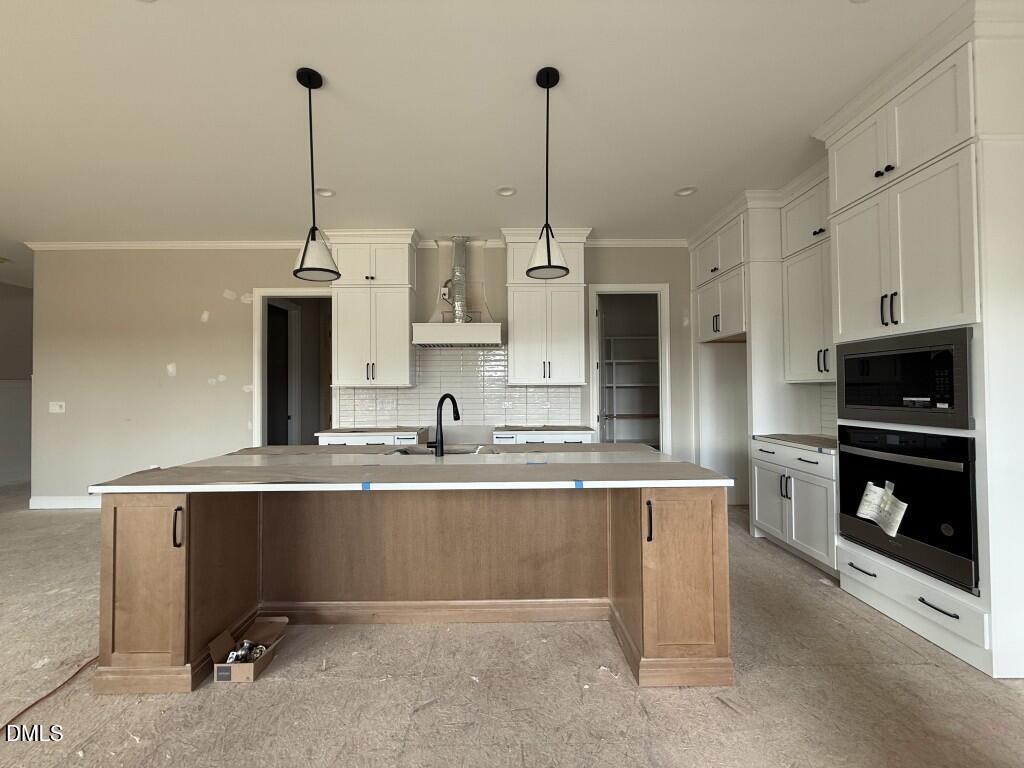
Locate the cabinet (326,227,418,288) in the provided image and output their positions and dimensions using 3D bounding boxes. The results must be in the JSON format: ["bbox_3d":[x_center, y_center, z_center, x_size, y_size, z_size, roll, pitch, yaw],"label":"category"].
[{"bbox_3d":[-1.517,-1.350,4.628,0.987,0.611,0.401,0,-1,-1],"label":"cabinet"}]

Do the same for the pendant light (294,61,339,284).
[{"bbox_3d":[-1.083,-1.149,2.301,0.235,1.111,0.235,0,-1,-1],"label":"pendant light"}]

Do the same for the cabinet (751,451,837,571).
[{"bbox_3d":[2.430,0.902,3.169,0.638,0.864,0.913,0,-1,-1],"label":"cabinet"}]

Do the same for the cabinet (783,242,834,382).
[{"bbox_3d":[2.608,-0.571,3.255,0.331,1.113,0.952,0,-1,-1],"label":"cabinet"}]

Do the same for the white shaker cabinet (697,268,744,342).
[{"bbox_3d":[2.436,-0.776,4.239,0.641,0.621,0.942,0,-1,-1],"label":"white shaker cabinet"}]

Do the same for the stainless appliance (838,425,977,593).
[{"bbox_3d":[2.417,0.620,2.316,0.611,0.732,0.767,0,-1,-1],"label":"stainless appliance"}]

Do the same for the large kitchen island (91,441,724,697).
[{"bbox_3d":[-0.426,0.892,2.393,2.798,0.907,1.203,0,-1,-1],"label":"large kitchen island"}]

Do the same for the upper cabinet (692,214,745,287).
[{"bbox_3d":[2.394,-1.308,4.195,0.643,0.440,0.966,0,-1,-1],"label":"upper cabinet"}]

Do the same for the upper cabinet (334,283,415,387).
[{"bbox_3d":[-1.512,-0.504,4.608,0.821,1.064,0.360,0,-1,-1],"label":"upper cabinet"}]

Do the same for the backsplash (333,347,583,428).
[{"bbox_3d":[-0.601,0.038,4.804,2.832,0.937,0.020,0,-1,-1],"label":"backsplash"}]

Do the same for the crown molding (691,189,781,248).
[{"bbox_3d":[2.197,-1.614,4.227,0.345,0.148,1.230,0,-1,-1],"label":"crown molding"}]

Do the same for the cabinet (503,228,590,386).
[{"bbox_3d":[0.381,-0.831,4.708,0.946,1.696,0.398,0,-1,-1],"label":"cabinet"}]

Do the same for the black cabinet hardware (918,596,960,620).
[{"bbox_3d":[2.109,1.106,2.045,0.037,0.018,0.188,0,-1,-1],"label":"black cabinet hardware"}]

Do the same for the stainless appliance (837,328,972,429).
[{"bbox_3d":[2.374,-0.017,2.327,0.481,0.471,0.767,0,-1,-1],"label":"stainless appliance"}]

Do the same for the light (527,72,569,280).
[{"bbox_3d":[0.199,-1.155,2.285,0.240,1.111,0.240,0,-1,-1],"label":"light"}]

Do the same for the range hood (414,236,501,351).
[{"bbox_3d":[-0.573,-1.025,4.556,0.922,1.255,0.500,0,-1,-1],"label":"range hood"}]

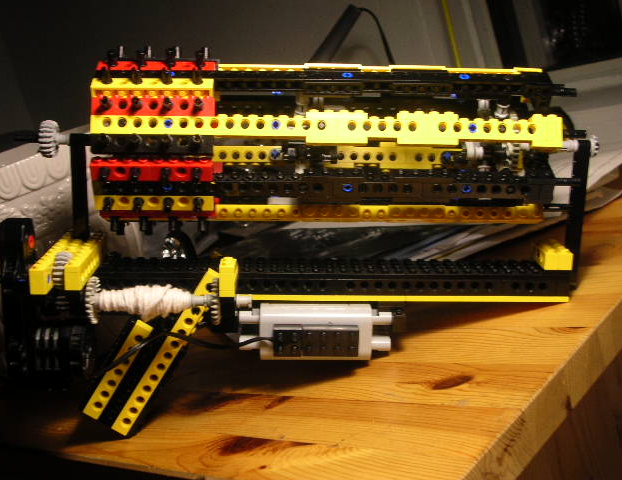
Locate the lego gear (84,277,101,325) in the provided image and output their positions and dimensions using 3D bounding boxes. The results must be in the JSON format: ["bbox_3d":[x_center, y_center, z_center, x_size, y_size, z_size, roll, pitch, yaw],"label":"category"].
[{"bbox_3d":[-0.115,0.032,0.496,0.005,0.026,0.026,1,13,-2],"label":"lego gear"}]

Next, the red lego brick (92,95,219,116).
[{"bbox_3d":[-0.083,-0.069,0.498,0.064,0.010,0.008,1,-7,-2],"label":"red lego brick"}]

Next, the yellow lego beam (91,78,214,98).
[{"bbox_3d":[-0.083,-0.081,0.504,0.064,0.008,0.010,1,38,-2],"label":"yellow lego beam"}]

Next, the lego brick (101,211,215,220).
[{"bbox_3d":[-0.085,-0.016,0.522,0.064,0.008,0.010,1,-7,-2],"label":"lego brick"}]

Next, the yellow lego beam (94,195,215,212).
[{"bbox_3d":[-0.084,-0.022,0.510,0.064,0.010,0.008,1,38,-2],"label":"yellow lego beam"}]

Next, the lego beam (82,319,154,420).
[{"bbox_3d":[-0.112,0.076,0.551,0.064,0.010,0.008,-57,9,10],"label":"lego beam"}]

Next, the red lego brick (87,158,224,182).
[{"bbox_3d":[-0.084,-0.038,0.499,0.064,0.010,0.008,1,38,-2],"label":"red lego brick"}]

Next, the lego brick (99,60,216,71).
[{"bbox_3d":[-0.084,-0.092,0.519,0.064,0.008,0.010,1,38,-2],"label":"lego brick"}]

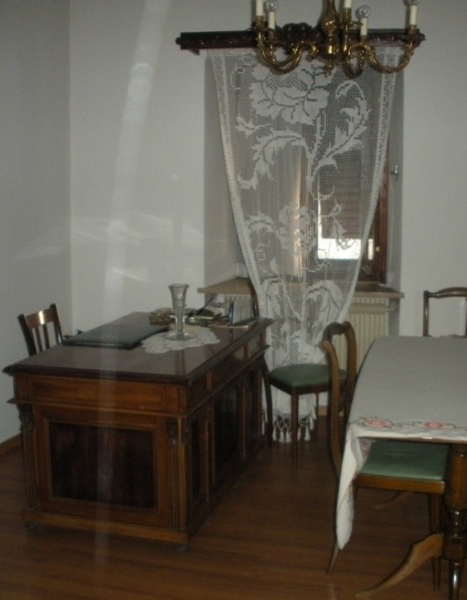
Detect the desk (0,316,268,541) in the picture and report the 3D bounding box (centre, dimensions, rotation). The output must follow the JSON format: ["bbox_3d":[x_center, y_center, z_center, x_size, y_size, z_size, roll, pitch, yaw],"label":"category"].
[{"bbox_3d":[-0.388,0.588,4.240,0.860,0.785,1.470,2,9,16],"label":"desk"}]

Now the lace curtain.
[{"bbox_3d":[0.431,-0.306,4.904,1.120,2.340,0.200,1,9,9],"label":"lace curtain"}]

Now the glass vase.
[{"bbox_3d":[-0.284,0.055,4.218,0.115,0.286,0.115,0,9,0],"label":"glass vase"}]

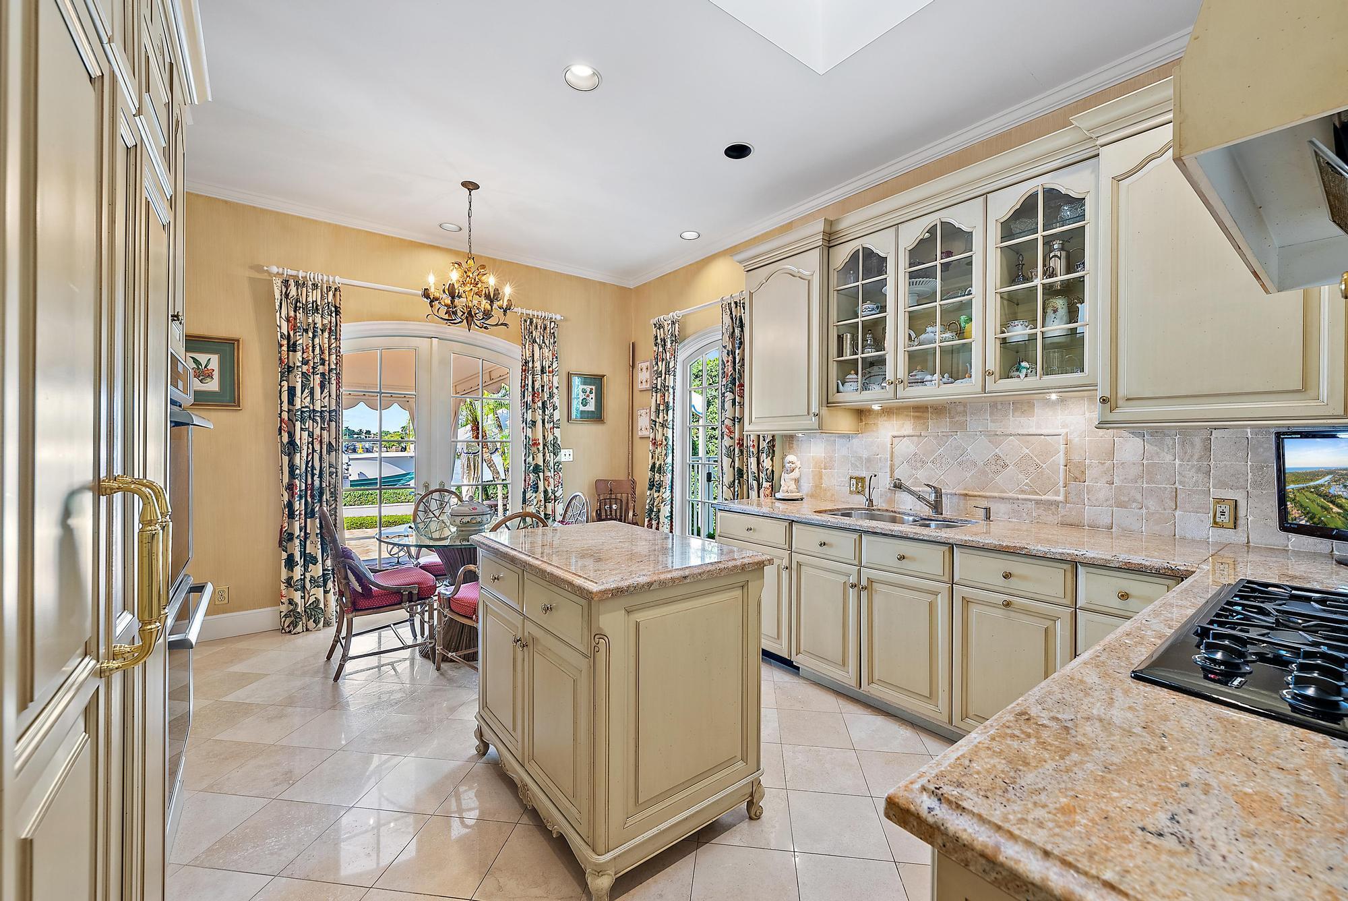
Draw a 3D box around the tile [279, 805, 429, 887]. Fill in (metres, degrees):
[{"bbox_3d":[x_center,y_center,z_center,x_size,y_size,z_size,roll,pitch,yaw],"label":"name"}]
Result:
[{"bbox_3d":[-1.017,1.282,1.704,0.305,0.010,0.305,0,1,8],"label":"tile"}]

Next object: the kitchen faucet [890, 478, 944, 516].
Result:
[{"bbox_3d":[1.286,0.250,2.769,0.275,0.196,0.060,0,0,-3],"label":"kitchen faucet"}]

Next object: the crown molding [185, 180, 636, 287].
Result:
[{"bbox_3d":[-1.846,-1.673,4.207,3.510,0.078,0.060,0,0,-36],"label":"crown molding"}]

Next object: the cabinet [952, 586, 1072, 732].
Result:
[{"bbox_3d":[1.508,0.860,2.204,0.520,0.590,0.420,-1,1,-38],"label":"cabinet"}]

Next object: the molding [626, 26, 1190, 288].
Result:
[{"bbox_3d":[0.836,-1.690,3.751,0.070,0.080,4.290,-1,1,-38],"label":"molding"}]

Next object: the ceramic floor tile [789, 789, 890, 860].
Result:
[{"bbox_3d":[0.555,1.279,1.798,0.305,0.010,0.305,0,1,8],"label":"ceramic floor tile"}]

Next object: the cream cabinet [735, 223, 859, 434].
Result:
[{"bbox_3d":[0.778,-0.689,3.325,0.460,1.170,0.680,0,0,-38],"label":"cream cabinet"}]

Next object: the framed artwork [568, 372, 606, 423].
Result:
[{"bbox_3d":[-0.814,-0.497,4.985,0.395,0.475,0.025,0,0,-36],"label":"framed artwork"}]

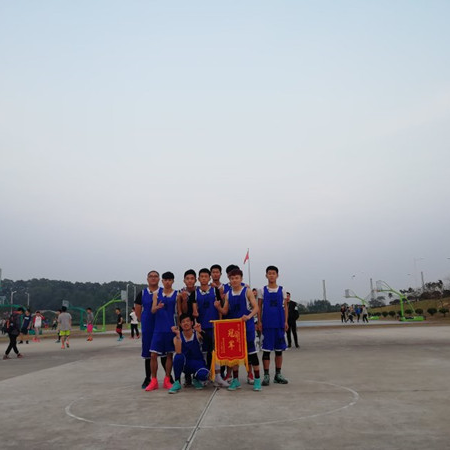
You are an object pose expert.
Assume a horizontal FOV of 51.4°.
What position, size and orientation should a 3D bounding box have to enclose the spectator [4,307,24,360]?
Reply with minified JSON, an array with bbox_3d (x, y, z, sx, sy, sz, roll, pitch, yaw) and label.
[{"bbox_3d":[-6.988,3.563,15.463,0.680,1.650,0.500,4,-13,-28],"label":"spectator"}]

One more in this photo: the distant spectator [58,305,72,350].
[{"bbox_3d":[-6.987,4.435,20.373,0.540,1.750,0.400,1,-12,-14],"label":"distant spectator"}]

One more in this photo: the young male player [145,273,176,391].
[{"bbox_3d":[-0.969,1.584,7.140,0.500,1.720,0.400,-1,-11,-6],"label":"young male player"}]

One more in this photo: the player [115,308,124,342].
[{"bbox_3d":[-5.719,5.420,25.368,0.420,1.740,0.480,1,-12,-17],"label":"player"}]

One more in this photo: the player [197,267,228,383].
[{"bbox_3d":[-0.231,1.555,7.201,0.540,1.760,0.380,-2,-12,-2],"label":"player"}]

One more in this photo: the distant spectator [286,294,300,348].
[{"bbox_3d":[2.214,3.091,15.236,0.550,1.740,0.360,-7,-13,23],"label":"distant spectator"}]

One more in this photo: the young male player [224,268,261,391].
[{"bbox_3d":[0.274,1.505,6.938,0.530,1.700,0.430,-5,-12,11],"label":"young male player"}]

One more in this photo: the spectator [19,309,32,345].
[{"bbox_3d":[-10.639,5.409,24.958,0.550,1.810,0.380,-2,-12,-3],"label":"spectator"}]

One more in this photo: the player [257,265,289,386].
[{"bbox_3d":[0.752,1.509,7.225,0.470,1.765,0.340,-2,-11,1],"label":"player"}]

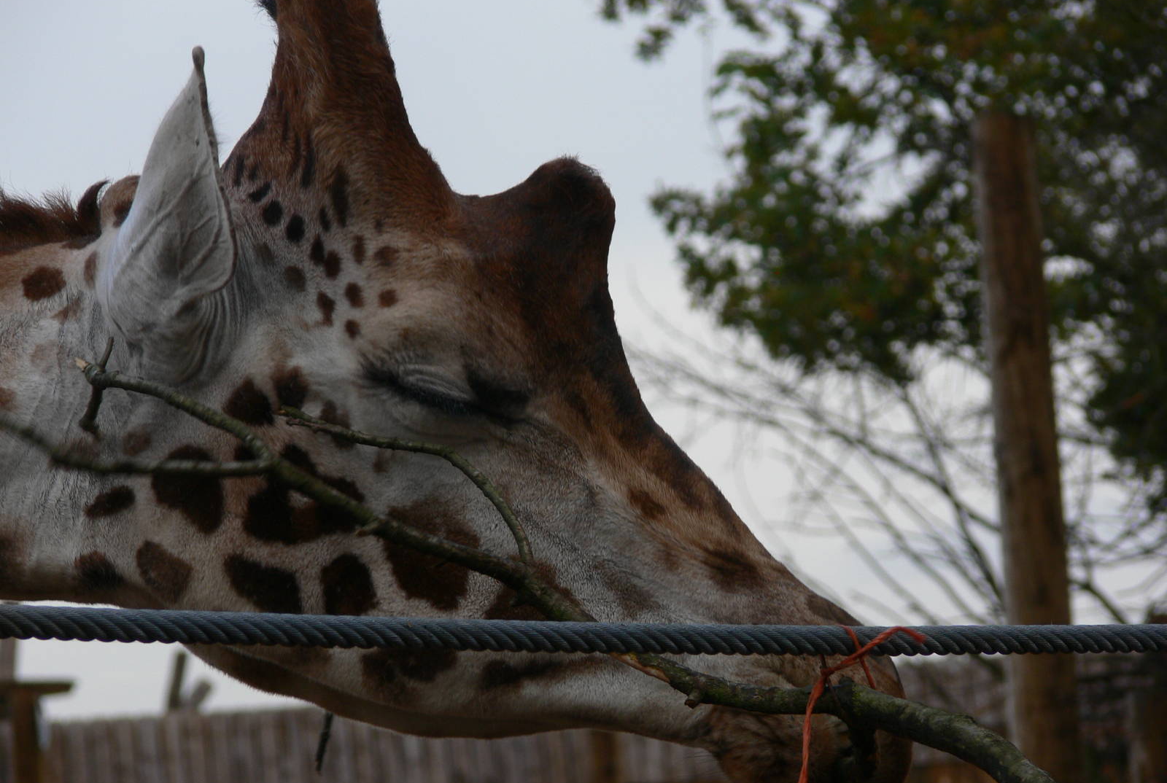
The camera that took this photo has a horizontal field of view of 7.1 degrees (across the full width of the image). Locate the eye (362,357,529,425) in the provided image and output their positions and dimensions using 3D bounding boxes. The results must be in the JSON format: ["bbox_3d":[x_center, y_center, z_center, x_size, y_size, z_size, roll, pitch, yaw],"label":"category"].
[{"bbox_3d":[-0.097,0.000,6.600,0.117,0.046,0.036,10,-2,-14],"label":"eye"}]

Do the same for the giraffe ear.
[{"bbox_3d":[-0.291,-0.124,6.600,0.095,0.232,0.075,7,4,37],"label":"giraffe ear"}]

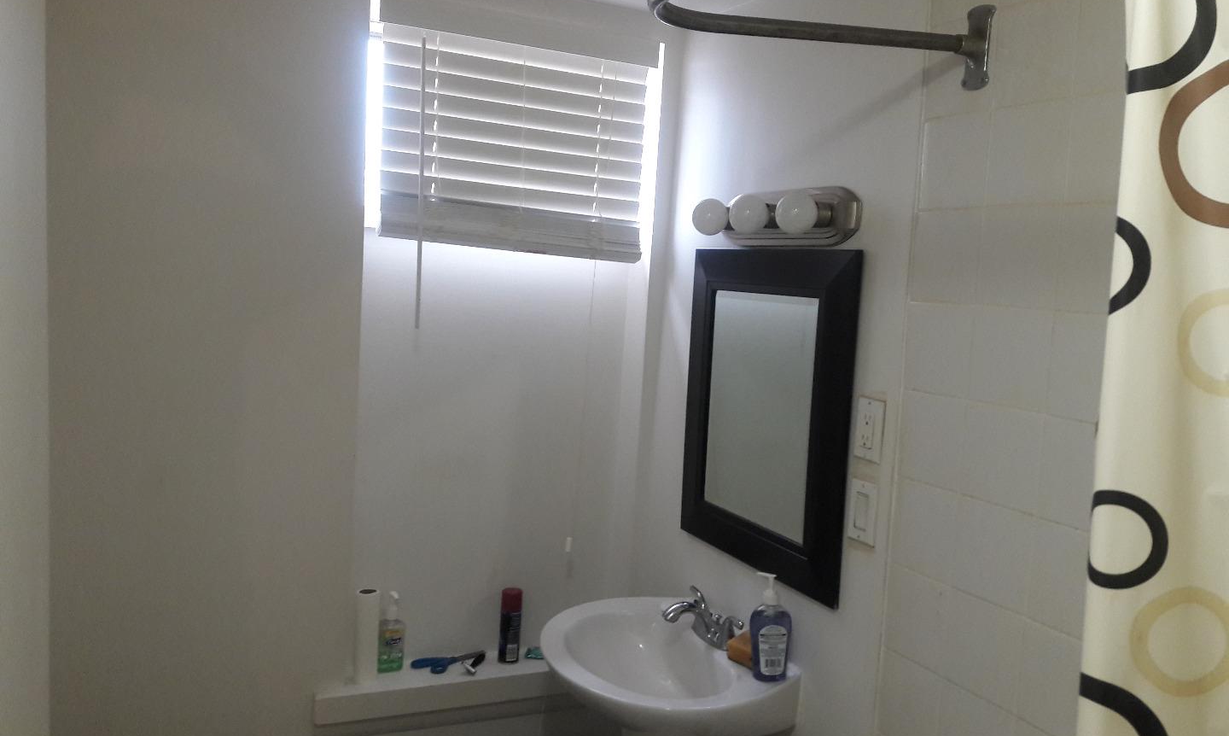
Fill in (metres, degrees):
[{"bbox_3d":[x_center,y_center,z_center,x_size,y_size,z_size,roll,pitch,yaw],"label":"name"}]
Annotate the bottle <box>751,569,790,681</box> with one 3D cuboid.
[{"bbox_3d":[0.312,0.510,1.964,0.080,0.203,0.053,4,5,9],"label":"bottle"}]

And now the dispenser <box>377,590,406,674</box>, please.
[{"bbox_3d":[-0.542,0.637,2.412,0.065,0.188,0.048,0,6,-37],"label":"dispenser"}]

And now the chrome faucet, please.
[{"bbox_3d":[0.175,0.544,2.140,0.165,0.088,0.225,1,6,-25],"label":"chrome faucet"}]

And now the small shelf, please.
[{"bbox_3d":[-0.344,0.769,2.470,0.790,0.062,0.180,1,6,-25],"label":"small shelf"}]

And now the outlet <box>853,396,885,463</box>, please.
[{"bbox_3d":[0.466,0.113,1.813,0.009,0.114,0.071,1,6,-25],"label":"outlet"}]

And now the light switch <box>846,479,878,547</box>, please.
[{"bbox_3d":[0.456,0.264,1.826,0.009,0.114,0.071,1,6,-25],"label":"light switch"}]

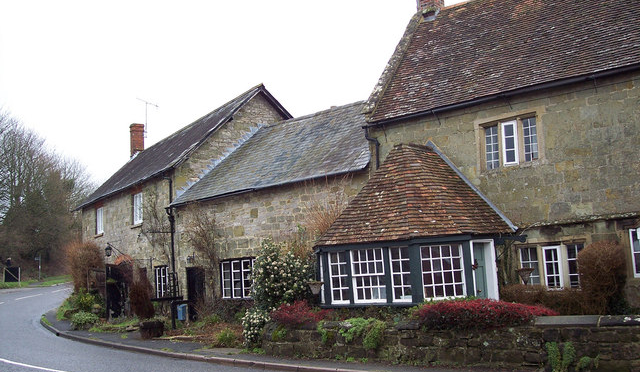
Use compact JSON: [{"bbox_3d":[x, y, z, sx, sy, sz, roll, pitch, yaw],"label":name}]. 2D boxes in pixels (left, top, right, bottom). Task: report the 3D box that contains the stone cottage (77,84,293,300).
[{"bbox_3d":[-5.254,1.082,32.066,7.835,9.237,12.922,2,-9,-32],"label":"stone cottage"}]

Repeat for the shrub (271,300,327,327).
[{"bbox_3d":[-0.429,2.687,15.080,1.200,0.600,0.900,-10,-10,42],"label":"shrub"}]

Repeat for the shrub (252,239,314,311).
[{"bbox_3d":[-0.858,2.312,17.051,1.450,1.850,1.400,-10,-10,42],"label":"shrub"}]

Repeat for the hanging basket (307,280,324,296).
[{"bbox_3d":[-0.100,2.280,16.040,0.390,0.350,0.390,-3,-8,0],"label":"hanging basket"}]

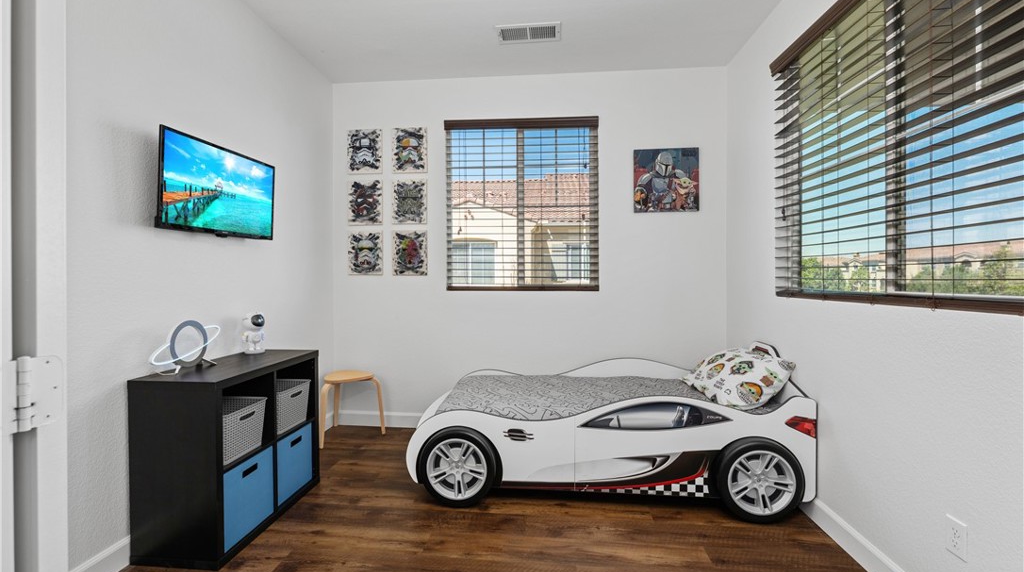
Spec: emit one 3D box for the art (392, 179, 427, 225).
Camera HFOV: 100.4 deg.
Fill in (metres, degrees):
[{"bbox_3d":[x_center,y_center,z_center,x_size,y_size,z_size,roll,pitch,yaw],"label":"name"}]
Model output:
[{"bbox_3d":[-0.798,-0.657,3.356,0.278,0.356,0.018,0,1,5],"label":"art"}]

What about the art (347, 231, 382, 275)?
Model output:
[{"bbox_3d":[-1.172,-0.262,3.423,0.283,0.355,0.018,0,0,5],"label":"art"}]

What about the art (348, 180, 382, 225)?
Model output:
[{"bbox_3d":[-1.156,-0.656,3.390,0.278,0.356,0.018,0,1,5],"label":"art"}]

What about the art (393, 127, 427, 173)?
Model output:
[{"bbox_3d":[-0.806,-1.072,3.382,0.283,0.355,0.018,0,0,5],"label":"art"}]

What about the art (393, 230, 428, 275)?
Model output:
[{"bbox_3d":[-0.798,-0.254,3.362,0.278,0.356,0.018,0,1,5],"label":"art"}]

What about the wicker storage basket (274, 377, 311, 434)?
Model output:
[{"bbox_3d":[-1.321,0.647,2.307,0.335,0.215,0.262,0,1,5],"label":"wicker storage basket"}]

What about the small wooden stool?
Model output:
[{"bbox_3d":[-1.254,0.902,3.177,0.480,0.455,0.430,0,1,20],"label":"small wooden stool"}]

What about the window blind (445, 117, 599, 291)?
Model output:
[{"bbox_3d":[0.067,-0.619,3.265,1.180,1.310,0.070,0,1,5],"label":"window blind"}]

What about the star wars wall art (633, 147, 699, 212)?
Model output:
[{"bbox_3d":[1.159,-0.789,3.195,0.473,0.471,0.022,0,0,5],"label":"star wars wall art"}]

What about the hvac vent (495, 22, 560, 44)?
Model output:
[{"bbox_3d":[0.114,-1.616,2.750,0.404,0.014,0.215,0,0,5],"label":"hvac vent"}]

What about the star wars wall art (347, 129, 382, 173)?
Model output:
[{"bbox_3d":[-1.176,-1.073,3.417,0.283,0.355,0.018,0,0,5],"label":"star wars wall art"}]

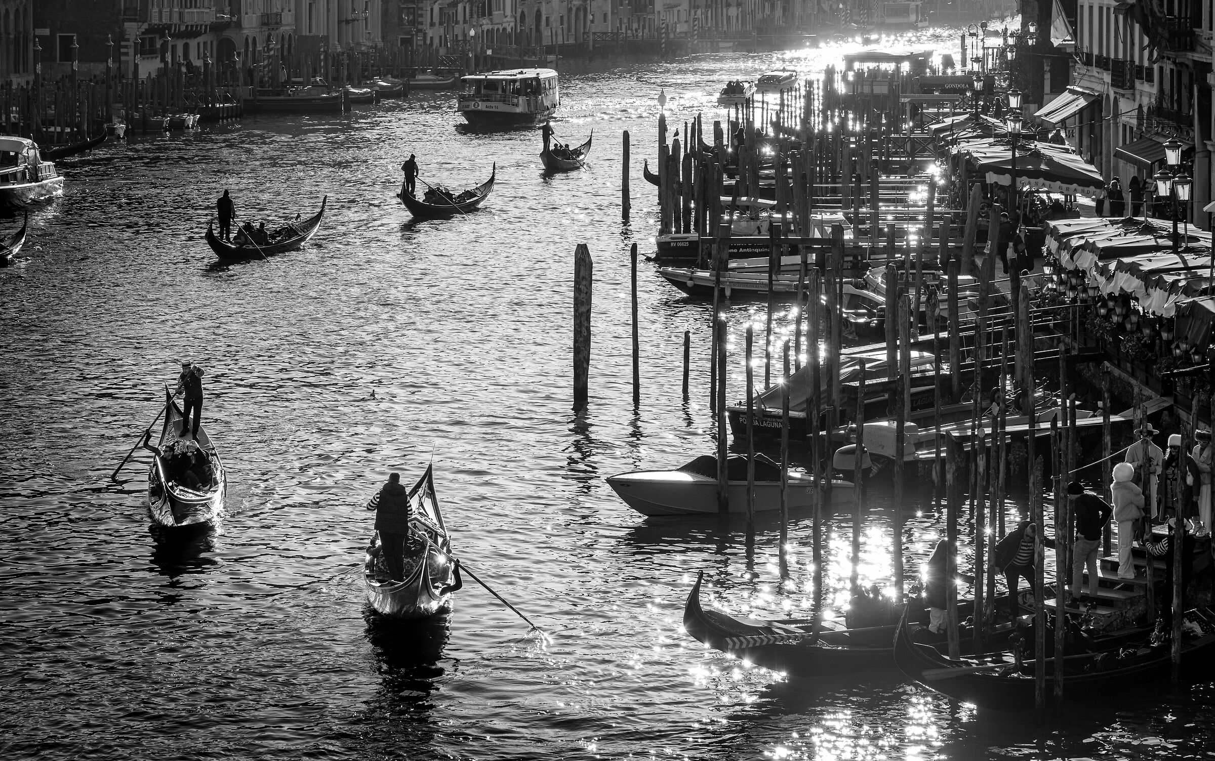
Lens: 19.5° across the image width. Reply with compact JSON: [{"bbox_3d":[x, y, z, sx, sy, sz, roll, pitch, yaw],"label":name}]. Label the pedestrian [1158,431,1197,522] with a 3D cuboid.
[{"bbox_3d":[8.982,1.625,55.740,0.600,1.610,0.420,1,7,11],"label":"pedestrian"}]

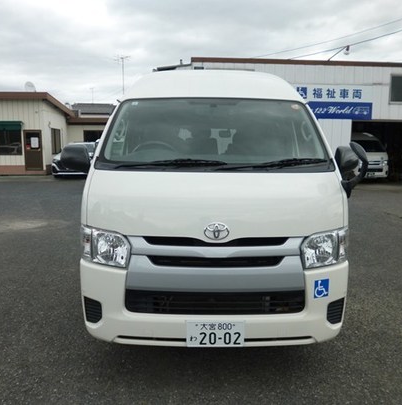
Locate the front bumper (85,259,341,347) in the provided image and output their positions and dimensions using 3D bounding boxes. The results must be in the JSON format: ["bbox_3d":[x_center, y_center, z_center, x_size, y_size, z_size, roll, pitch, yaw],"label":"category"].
[{"bbox_3d":[0.082,0.607,2.335,1.690,0.450,0.480,1,8,2],"label":"front bumper"}]

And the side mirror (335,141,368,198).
[{"bbox_3d":[1.052,-0.223,2.572,0.230,0.400,0.250,1,8,2],"label":"side mirror"}]

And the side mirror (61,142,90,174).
[{"bbox_3d":[-0.879,-0.318,2.691,0.230,0.240,0.150,1,8,2],"label":"side mirror"}]

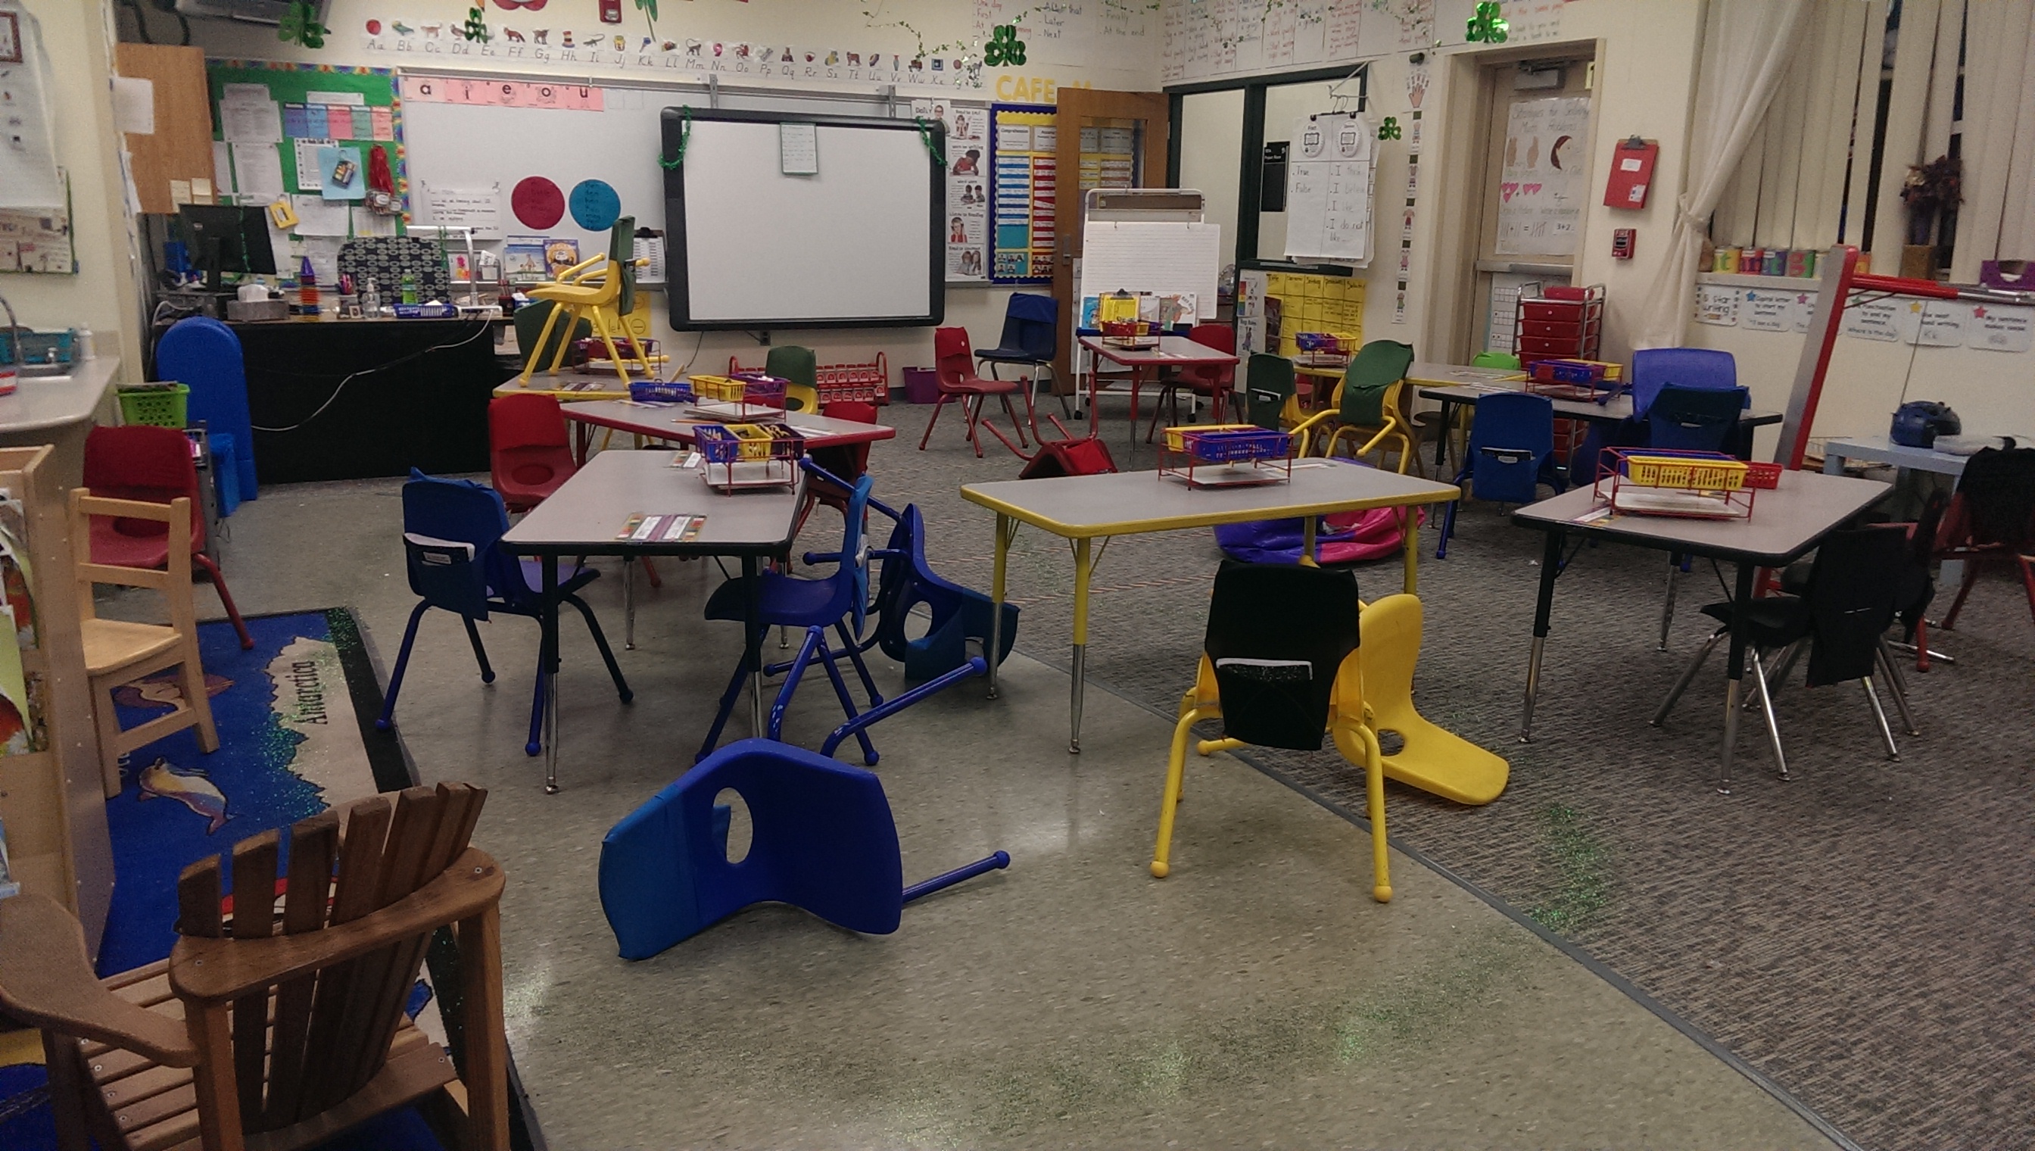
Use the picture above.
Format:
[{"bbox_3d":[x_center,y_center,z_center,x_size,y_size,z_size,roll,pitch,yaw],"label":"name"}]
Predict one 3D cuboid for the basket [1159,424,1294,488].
[{"bbox_3d":[0.565,-0.333,4.161,0.320,0.150,0.200,-5,15,-24],"label":"basket"}]

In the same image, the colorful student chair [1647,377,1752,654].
[{"bbox_3d":[2.426,-0.345,5.463,0.430,0.670,0.450,13,18,41],"label":"colorful student chair"}]

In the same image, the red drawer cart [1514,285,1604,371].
[{"bbox_3d":[2.555,-0.906,7.230,0.320,0.950,0.380,10,16,32],"label":"red drawer cart"}]

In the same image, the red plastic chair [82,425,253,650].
[{"bbox_3d":[-2.472,-0.061,4.210,0.450,0.645,0.460,0,14,-6],"label":"red plastic chair"}]

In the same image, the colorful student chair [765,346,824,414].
[{"bbox_3d":[-1.092,-0.679,6.742,0.460,0.650,0.430,8,15,24],"label":"colorful student chair"}]

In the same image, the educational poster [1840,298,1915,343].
[{"bbox_3d":[3.758,-1.133,6.643,0.010,0.205,0.250,-6,16,-27],"label":"educational poster"}]

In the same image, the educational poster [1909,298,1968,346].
[{"bbox_3d":[3.424,-0.938,5.640,0.010,0.160,0.215,-6,15,-26],"label":"educational poster"}]

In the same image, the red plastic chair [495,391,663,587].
[{"bbox_3d":[-1.555,-0.273,5.168,0.450,0.645,0.450,13,18,39],"label":"red plastic chair"}]

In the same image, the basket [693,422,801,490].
[{"bbox_3d":[-0.704,-0.319,3.989,0.250,0.150,0.330,-3,14,-16],"label":"basket"}]

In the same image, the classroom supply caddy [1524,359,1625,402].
[{"bbox_3d":[2.198,-0.775,5.977,0.220,0.136,0.340,-8,16,-32],"label":"classroom supply caddy"}]

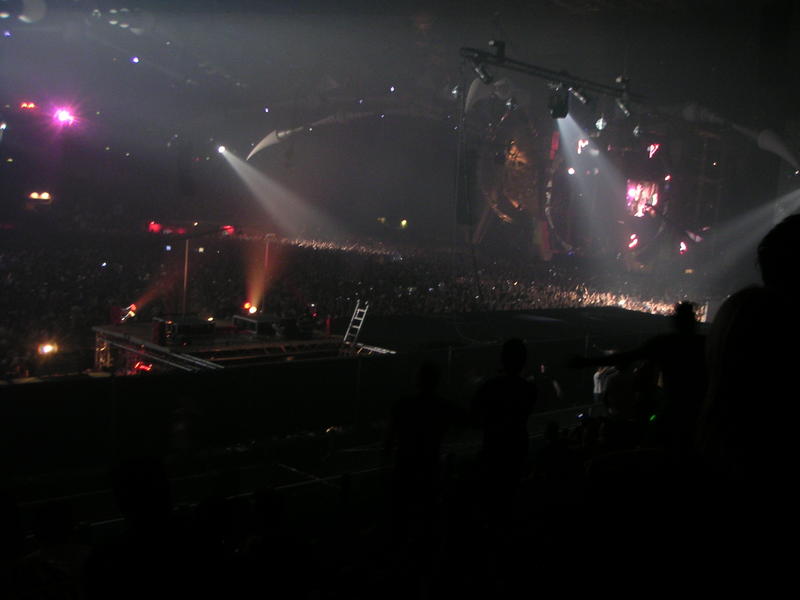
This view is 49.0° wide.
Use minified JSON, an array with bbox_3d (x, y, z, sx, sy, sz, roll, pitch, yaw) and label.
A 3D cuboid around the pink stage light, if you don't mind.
[{"bbox_3d":[-15.281,-8.358,40.000,0.850,0.750,0.600,-1,7,-30],"label":"pink stage light"}]

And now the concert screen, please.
[{"bbox_3d":[17.120,-7.095,62.000,2.500,2.650,0.300,6,7,30],"label":"concert screen"}]

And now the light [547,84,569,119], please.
[{"bbox_3d":[4.484,-5.651,25.000,0.600,0.920,0.600,7,7,37],"label":"light"}]

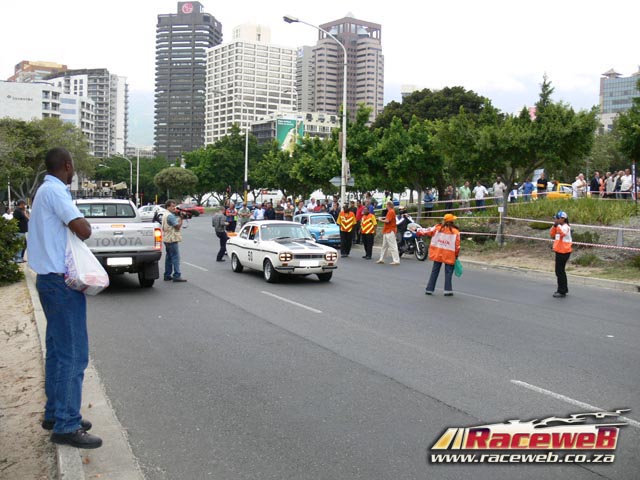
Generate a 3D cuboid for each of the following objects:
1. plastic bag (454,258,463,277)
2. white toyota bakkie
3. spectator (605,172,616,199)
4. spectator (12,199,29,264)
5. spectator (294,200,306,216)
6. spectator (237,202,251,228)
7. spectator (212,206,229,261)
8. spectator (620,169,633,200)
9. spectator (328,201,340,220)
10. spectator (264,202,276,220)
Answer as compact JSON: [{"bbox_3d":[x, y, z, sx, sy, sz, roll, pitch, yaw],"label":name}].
[{"bbox_3d":[2.831,0.571,13.200,0.190,0.380,0.160,1,3,0],"label":"plastic bag"},{"bbox_3d":[-5.090,0.026,15.466,1.790,1.810,5.150,-1,3,-23],"label":"white toyota bakkie"},{"bbox_3d":[13.671,-2.308,30.552,0.520,1.750,0.420,-1,4,-30],"label":"spectator"},{"bbox_3d":[-8.292,-0.247,17.952,0.480,1.750,0.520,0,4,-22],"label":"spectator"},{"bbox_3d":[-0.826,-0.780,27.347,0.520,1.750,0.340,1,3,9],"label":"spectator"},{"bbox_3d":[-3.603,-0.904,31.048,0.530,1.750,0.370,0,3,-6],"label":"spectator"},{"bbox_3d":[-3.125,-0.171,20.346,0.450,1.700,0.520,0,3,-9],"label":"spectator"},{"bbox_3d":[11.368,-1.769,24.000,0.500,1.750,0.360,3,4,40],"label":"spectator"},{"bbox_3d":[0.653,-0.815,28.551,0.500,1.720,0.380,3,4,21],"label":"spectator"},{"bbox_3d":[-2.105,-0.703,27.247,0.520,1.750,0.330,1,3,6],"label":"spectator"}]

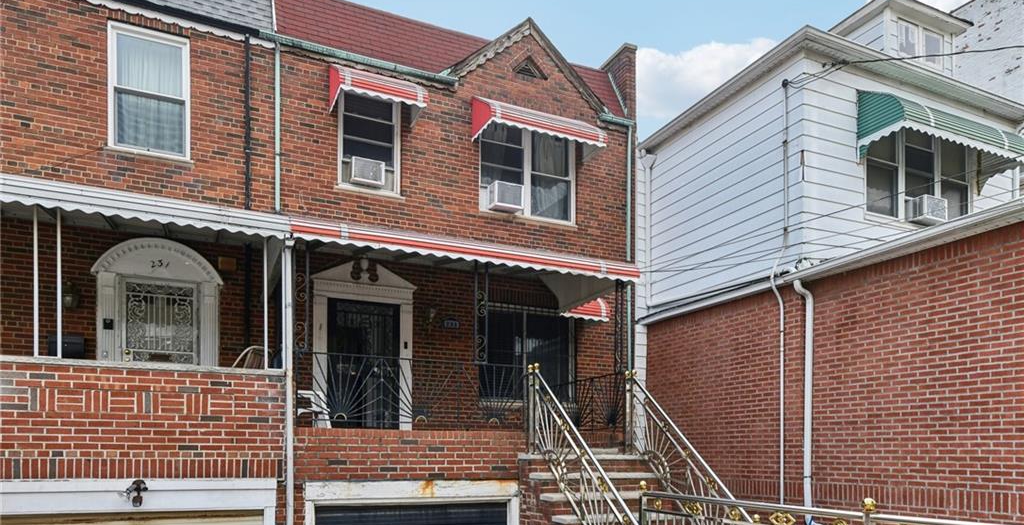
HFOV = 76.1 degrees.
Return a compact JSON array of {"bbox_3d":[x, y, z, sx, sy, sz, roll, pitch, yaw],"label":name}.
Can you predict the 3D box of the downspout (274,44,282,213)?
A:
[{"bbox_3d":[-3.220,-1.860,9.000,0.075,2.340,0.080,0,0,-23],"label":"downspout"}]

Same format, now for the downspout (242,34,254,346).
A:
[{"bbox_3d":[-3.570,-0.800,8.850,0.090,4.550,0.090,0,0,-23],"label":"downspout"}]

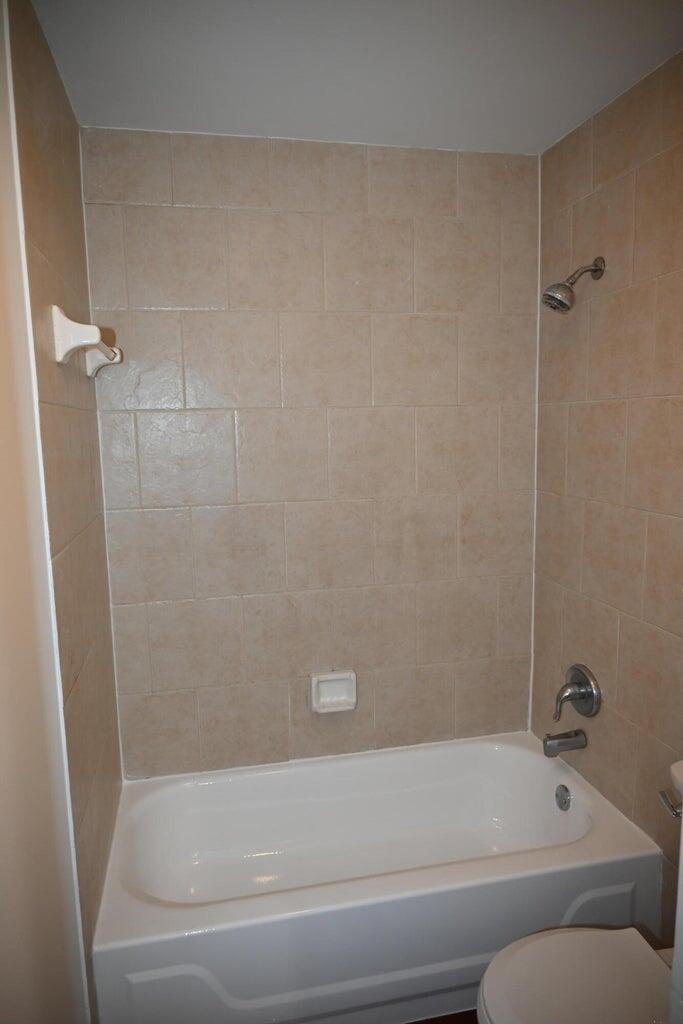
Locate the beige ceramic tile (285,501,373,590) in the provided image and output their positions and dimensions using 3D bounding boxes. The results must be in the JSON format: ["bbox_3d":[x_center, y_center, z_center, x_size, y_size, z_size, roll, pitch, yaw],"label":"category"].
[{"bbox_3d":[-0.039,0.112,2.345,0.306,0.307,0.010,-3,8,-12],"label":"beige ceramic tile"}]

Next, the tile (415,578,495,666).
[{"bbox_3d":[0.420,0.394,2.472,0.305,0.305,0.012,-3,8,-12],"label":"tile"}]

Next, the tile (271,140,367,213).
[{"bbox_3d":[-0.067,-1.064,2.175,0.310,0.212,0.010,-3,8,-12],"label":"tile"}]

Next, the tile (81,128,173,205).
[{"bbox_3d":[-0.640,-1.031,2.048,0.250,0.208,0.010,-3,8,-12],"label":"tile"}]

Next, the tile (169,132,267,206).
[{"bbox_3d":[-0.363,-1.047,2.107,0.305,0.210,0.012,-3,8,-12],"label":"tile"}]

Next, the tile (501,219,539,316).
[{"bbox_3d":[0.615,-0.838,2.356,0.140,0.307,0.010,-3,8,-12],"label":"tile"}]

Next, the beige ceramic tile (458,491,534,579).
[{"bbox_3d":[0.557,0.082,2.460,0.294,0.304,0.010,-3,8,-12],"label":"beige ceramic tile"}]

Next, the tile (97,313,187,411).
[{"bbox_3d":[-0.630,-0.474,2.136,0.260,0.306,0.010,-3,8,-12],"label":"tile"}]

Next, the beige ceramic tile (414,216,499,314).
[{"bbox_3d":[0.396,-0.826,2.306,0.305,0.305,0.012,-3,8,-12],"label":"beige ceramic tile"}]

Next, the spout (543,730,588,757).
[{"bbox_3d":[0.723,0.755,2.226,0.143,0.076,0.055,-3,8,-12],"label":"spout"}]

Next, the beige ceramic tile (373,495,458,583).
[{"bbox_3d":[0.263,0.097,2.409,0.306,0.307,0.010,-3,8,-12],"label":"beige ceramic tile"}]

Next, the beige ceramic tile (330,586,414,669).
[{"bbox_3d":[0.118,0.411,2.419,0.306,0.307,0.010,-3,8,-12],"label":"beige ceramic tile"}]

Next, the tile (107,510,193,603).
[{"bbox_3d":[-0.619,0.141,2.220,0.258,0.307,0.010,-3,8,-12],"label":"tile"}]

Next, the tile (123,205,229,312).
[{"bbox_3d":[-0.506,-0.781,2.110,0.305,0.305,0.012,-3,8,-12],"label":"tile"}]

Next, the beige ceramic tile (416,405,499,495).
[{"bbox_3d":[0.406,-0.216,2.388,0.304,0.304,0.010,-3,8,-12],"label":"beige ceramic tile"}]

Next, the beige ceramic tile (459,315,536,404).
[{"bbox_3d":[0.548,-0.532,2.389,0.293,0.306,0.010,-3,8,-12],"label":"beige ceramic tile"}]

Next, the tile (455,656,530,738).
[{"bbox_3d":[0.569,0.688,2.544,0.293,0.296,0.012,-3,8,-12],"label":"tile"}]

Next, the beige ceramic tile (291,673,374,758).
[{"bbox_3d":[-0.034,0.721,2.426,0.306,0.296,0.010,-3,8,-12],"label":"beige ceramic tile"}]

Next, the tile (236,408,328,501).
[{"bbox_3d":[-0.194,-0.186,2.256,0.304,0.304,0.010,-3,8,-12],"label":"tile"}]

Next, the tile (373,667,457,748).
[{"bbox_3d":[0.274,0.702,2.480,0.305,0.296,0.012,-3,8,-12],"label":"tile"}]

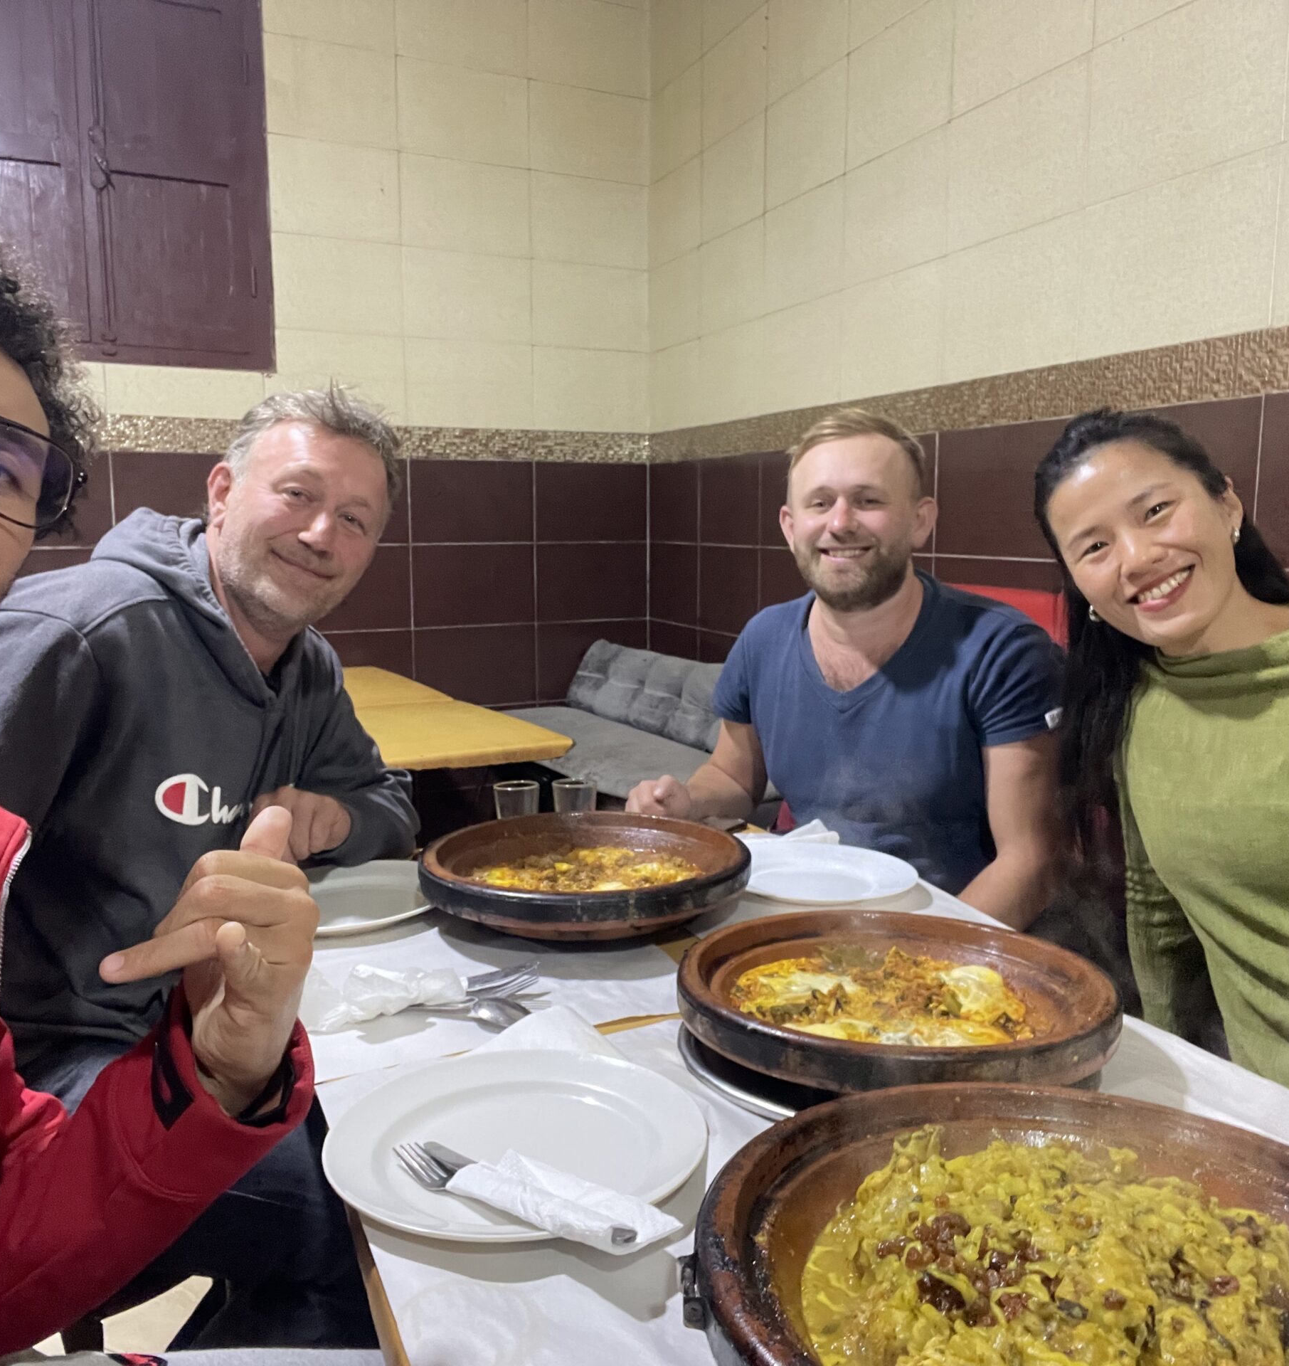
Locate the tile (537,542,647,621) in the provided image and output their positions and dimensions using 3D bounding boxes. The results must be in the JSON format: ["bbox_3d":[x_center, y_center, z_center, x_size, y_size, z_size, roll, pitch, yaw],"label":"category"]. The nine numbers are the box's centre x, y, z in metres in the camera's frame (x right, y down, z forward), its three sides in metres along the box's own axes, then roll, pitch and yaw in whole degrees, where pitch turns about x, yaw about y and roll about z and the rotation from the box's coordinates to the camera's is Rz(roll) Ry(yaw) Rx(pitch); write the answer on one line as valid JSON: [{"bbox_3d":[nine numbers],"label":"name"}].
[{"bbox_3d":[-0.167,-0.323,3.905,0.391,0.253,0.010,-3,8,-22],"label":"tile"}]

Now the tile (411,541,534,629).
[{"bbox_3d":[-0.528,-0.302,3.757,0.391,0.253,0.010,-3,8,-22],"label":"tile"}]

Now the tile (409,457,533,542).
[{"bbox_3d":[-0.529,-0.553,3.724,0.391,0.253,0.010,-3,8,-22],"label":"tile"}]

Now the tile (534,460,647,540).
[{"bbox_3d":[-0.167,-0.574,3.871,0.391,0.253,0.010,-3,8,-22],"label":"tile"}]

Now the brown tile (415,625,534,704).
[{"bbox_3d":[-0.528,-0.052,3.791,0.391,0.253,0.010,-3,8,-22],"label":"brown tile"}]

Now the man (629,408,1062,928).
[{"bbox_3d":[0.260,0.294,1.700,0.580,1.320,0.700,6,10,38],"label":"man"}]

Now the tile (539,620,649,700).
[{"bbox_3d":[-0.166,-0.072,3.939,0.391,0.253,0.010,-3,8,-22],"label":"tile"}]

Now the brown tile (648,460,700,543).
[{"bbox_3d":[0.092,-0.560,3.769,0.010,0.253,0.378,-3,8,-22],"label":"brown tile"}]

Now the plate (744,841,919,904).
[{"bbox_3d":[0.213,0.244,1.514,0.256,0.023,0.256,0,8,0],"label":"plate"}]

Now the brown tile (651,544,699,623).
[{"bbox_3d":[0.092,-0.310,3.803,0.010,0.253,0.378,-3,8,-22],"label":"brown tile"}]

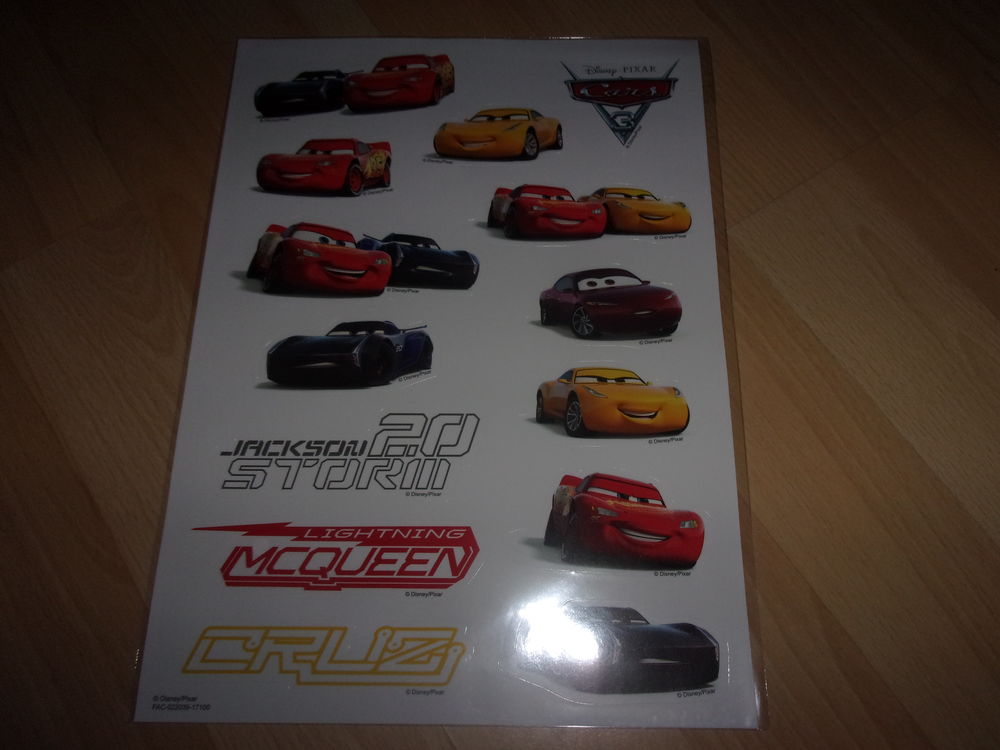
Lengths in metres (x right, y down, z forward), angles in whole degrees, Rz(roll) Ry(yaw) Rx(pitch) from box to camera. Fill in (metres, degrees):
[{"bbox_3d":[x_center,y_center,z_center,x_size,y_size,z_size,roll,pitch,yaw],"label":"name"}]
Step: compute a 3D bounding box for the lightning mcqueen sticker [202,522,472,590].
[{"bbox_3d":[-0.060,0.066,0.294,0.106,0.004,0.024,0,70,0],"label":"lightning mcqueen sticker"}]

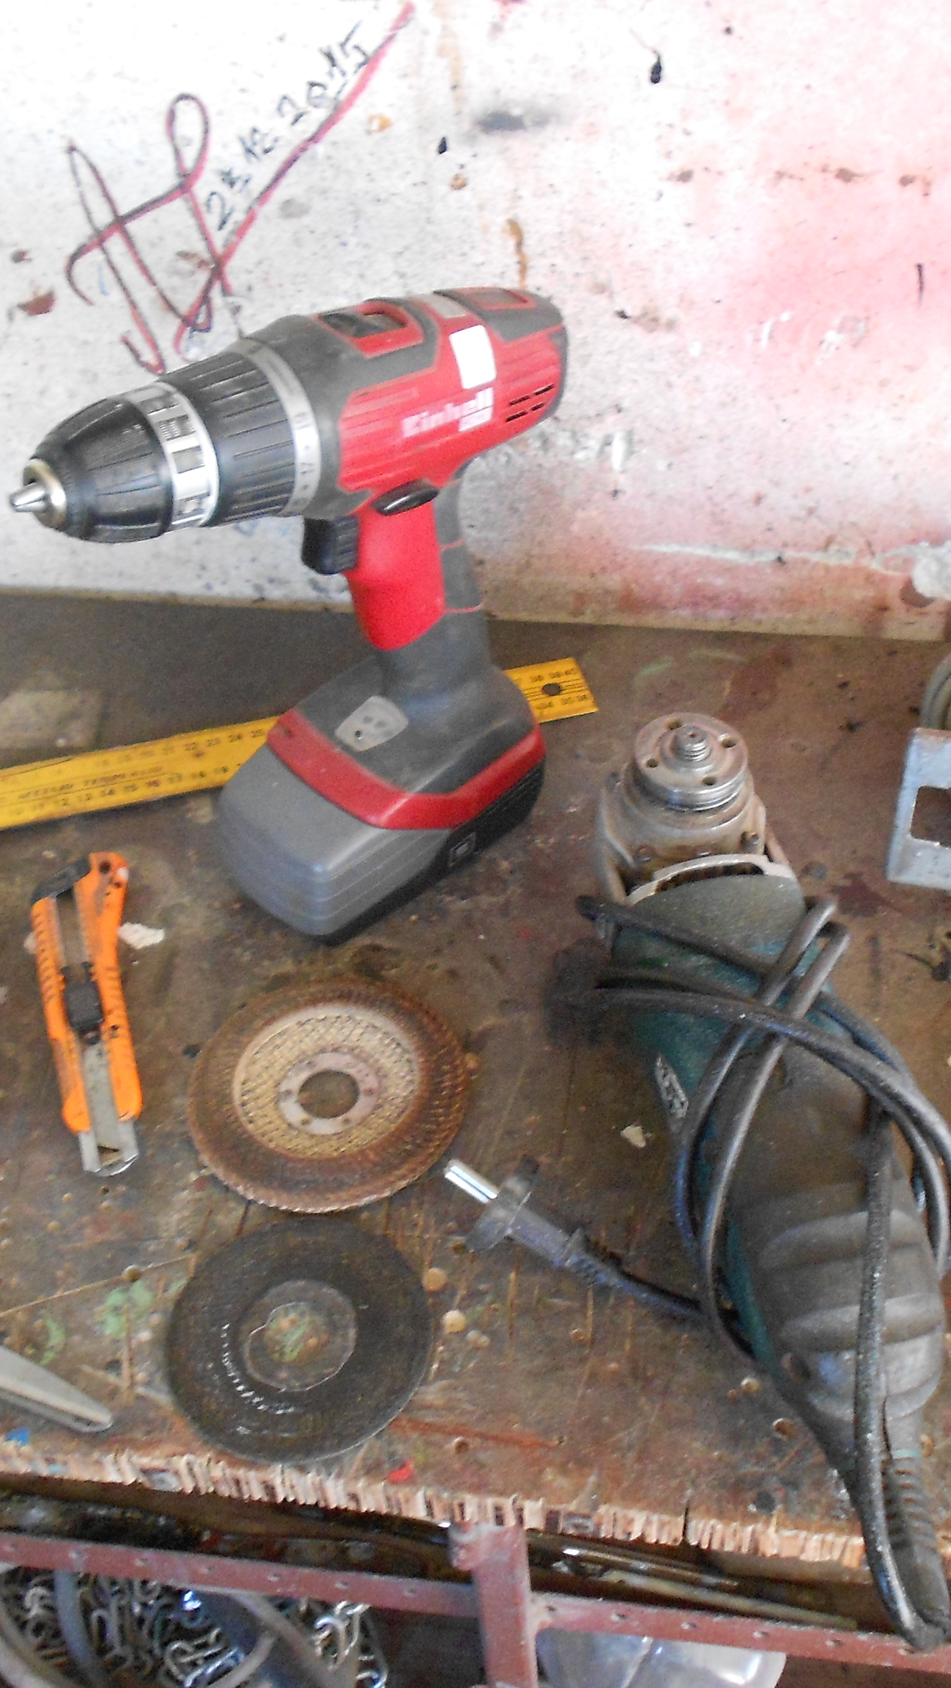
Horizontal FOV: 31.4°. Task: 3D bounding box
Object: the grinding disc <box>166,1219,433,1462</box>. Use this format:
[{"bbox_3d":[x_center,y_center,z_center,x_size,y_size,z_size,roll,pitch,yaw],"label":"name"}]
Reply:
[{"bbox_3d":[-0.059,0.165,0.569,0.089,0.007,0.089,0,48,0],"label":"grinding disc"}]

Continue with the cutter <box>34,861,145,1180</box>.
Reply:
[{"bbox_3d":[-0.148,0.062,0.657,0.040,0.017,0.158,-11,48,-9],"label":"cutter"}]

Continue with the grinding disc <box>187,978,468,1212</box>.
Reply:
[{"bbox_3d":[-0.055,0.091,0.633,0.105,0.012,0.105,0,48,0],"label":"grinding disc"}]

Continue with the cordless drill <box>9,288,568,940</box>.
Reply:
[{"bbox_3d":[-0.053,-0.081,0.630,0.224,0.248,0.074,-35,56,-27],"label":"cordless drill"}]

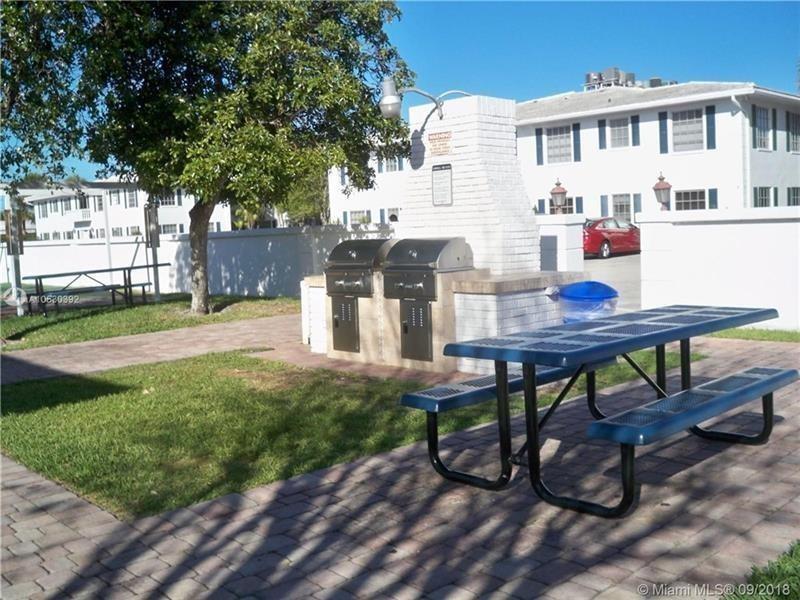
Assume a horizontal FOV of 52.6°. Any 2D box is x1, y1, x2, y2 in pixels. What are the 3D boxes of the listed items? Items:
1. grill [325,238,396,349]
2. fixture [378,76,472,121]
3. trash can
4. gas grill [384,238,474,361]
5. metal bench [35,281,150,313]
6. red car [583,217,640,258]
[{"bbox_3d":[-0.354,-0.040,8.759,0.750,1.200,0.620,2,6,44],"label":"grill"},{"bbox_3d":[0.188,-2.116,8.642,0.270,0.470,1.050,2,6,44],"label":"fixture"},{"bbox_3d":[1.820,0.230,7.743,0.560,0.820,0.560,-2,5,0],"label":"trash can"},{"bbox_3d":[0.278,-0.017,8.147,0.750,1.200,0.620,2,6,44],"label":"gas grill"},{"bbox_3d":[-5.355,0.026,14.588,0.300,0.450,1.830,2,6,44],"label":"metal bench"},{"bbox_3d":[7.759,-2.378,30.961,1.820,1.460,4.650,2,6,44],"label":"red car"}]

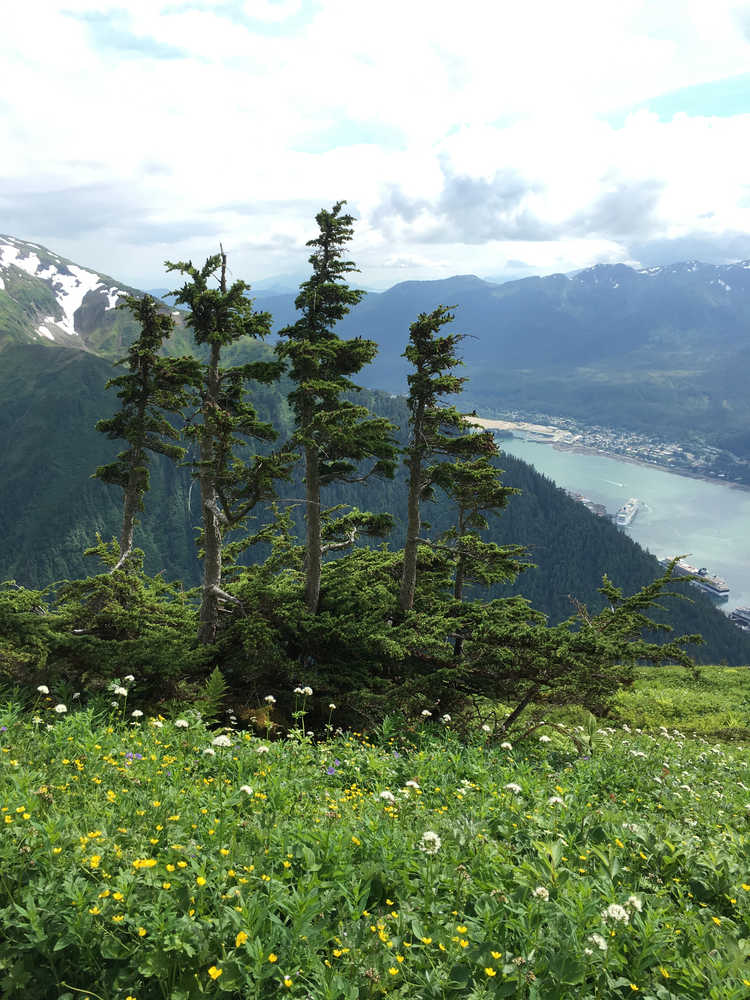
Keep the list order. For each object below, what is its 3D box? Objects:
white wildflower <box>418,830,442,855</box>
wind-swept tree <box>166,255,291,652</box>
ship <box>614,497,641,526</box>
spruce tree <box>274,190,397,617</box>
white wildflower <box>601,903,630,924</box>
[{"bbox_3d":[0.129,0.797,1.950,0.052,0.045,0.050,0,14,0],"label":"white wildflower"},{"bbox_3d":[-1.115,-0.217,6.443,0.930,3.181,0.900,0,14,0],"label":"wind-swept tree"},{"bbox_3d":[853.026,43.140,2823.648,34.000,43.000,255.000,7,16,26],"label":"ship"},{"bbox_3d":[-0.311,-0.461,6.794,0.950,3.595,0.950,0,14,0],"label":"spruce tree"},{"bbox_3d":[0.459,0.790,1.600,0.054,0.034,0.050,0,14,0],"label":"white wildflower"}]

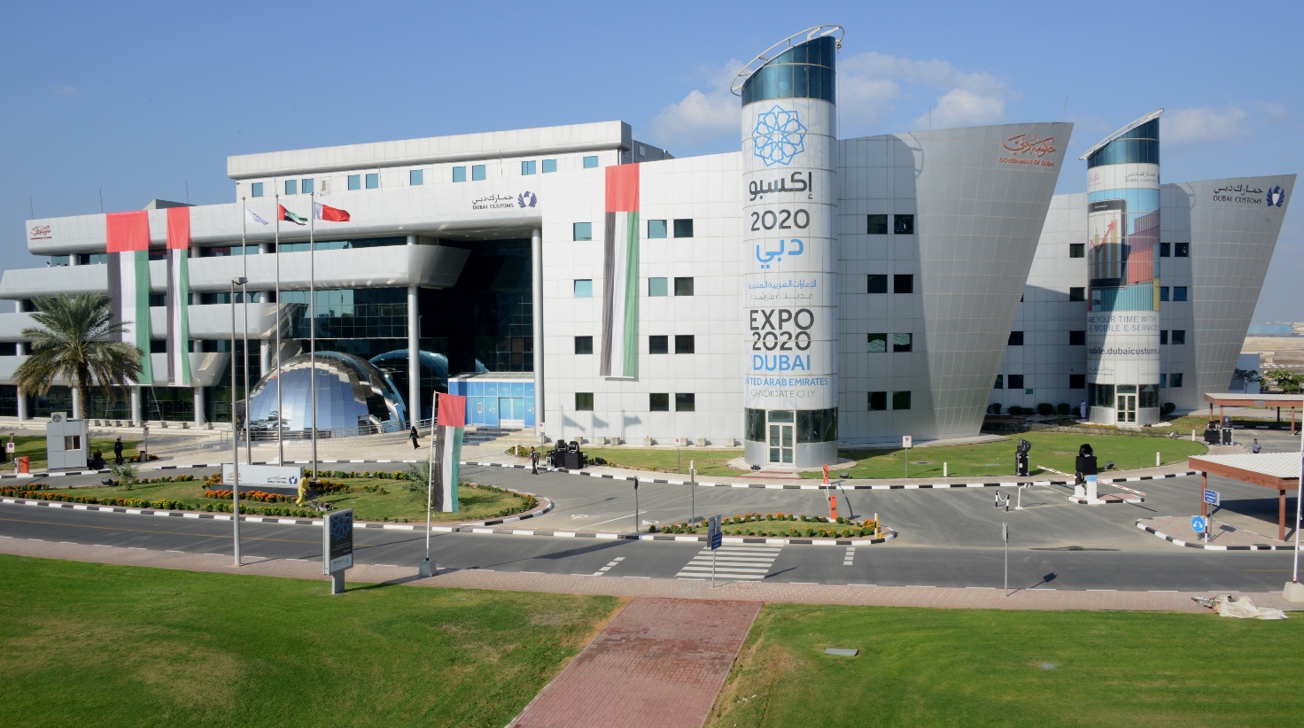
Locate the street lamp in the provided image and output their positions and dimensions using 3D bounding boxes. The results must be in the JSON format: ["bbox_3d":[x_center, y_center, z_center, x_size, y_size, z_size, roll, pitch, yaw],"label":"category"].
[{"bbox_3d":[-15.091,2.103,37.133,0.320,10.422,0.780,0,2,16],"label":"street lamp"}]

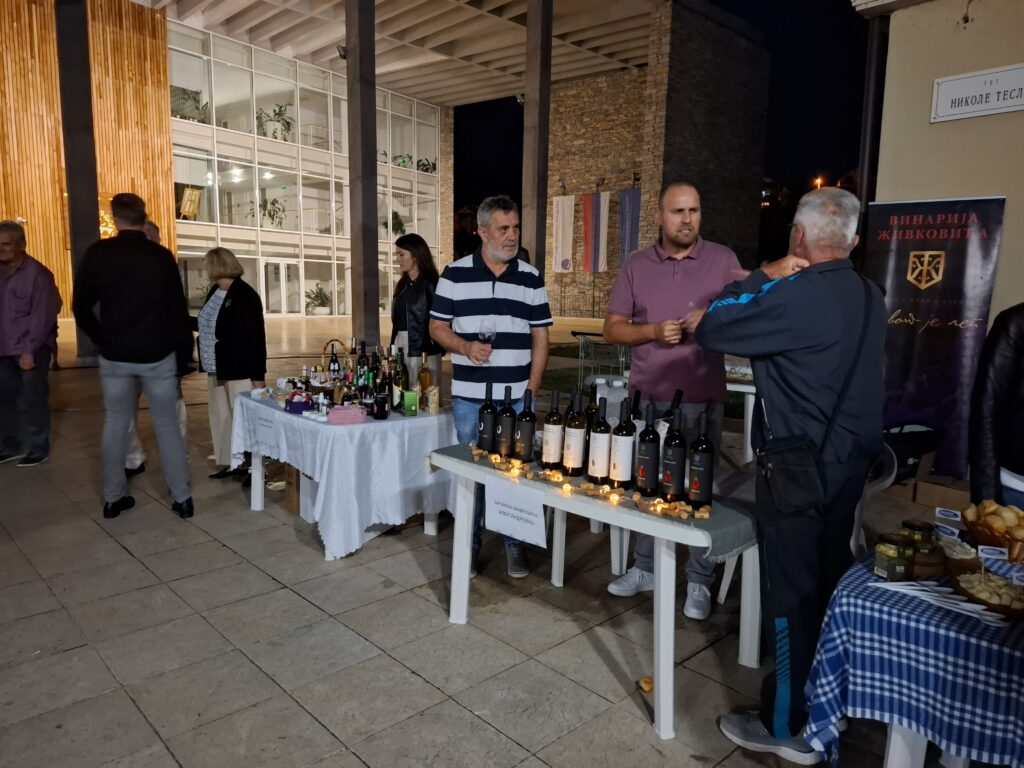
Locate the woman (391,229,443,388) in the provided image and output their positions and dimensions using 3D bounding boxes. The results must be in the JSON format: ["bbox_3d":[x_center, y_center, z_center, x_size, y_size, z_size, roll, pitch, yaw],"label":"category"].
[{"bbox_3d":[-0.599,-0.092,4.401,0.420,1.720,0.300,7,10,41],"label":"woman"}]

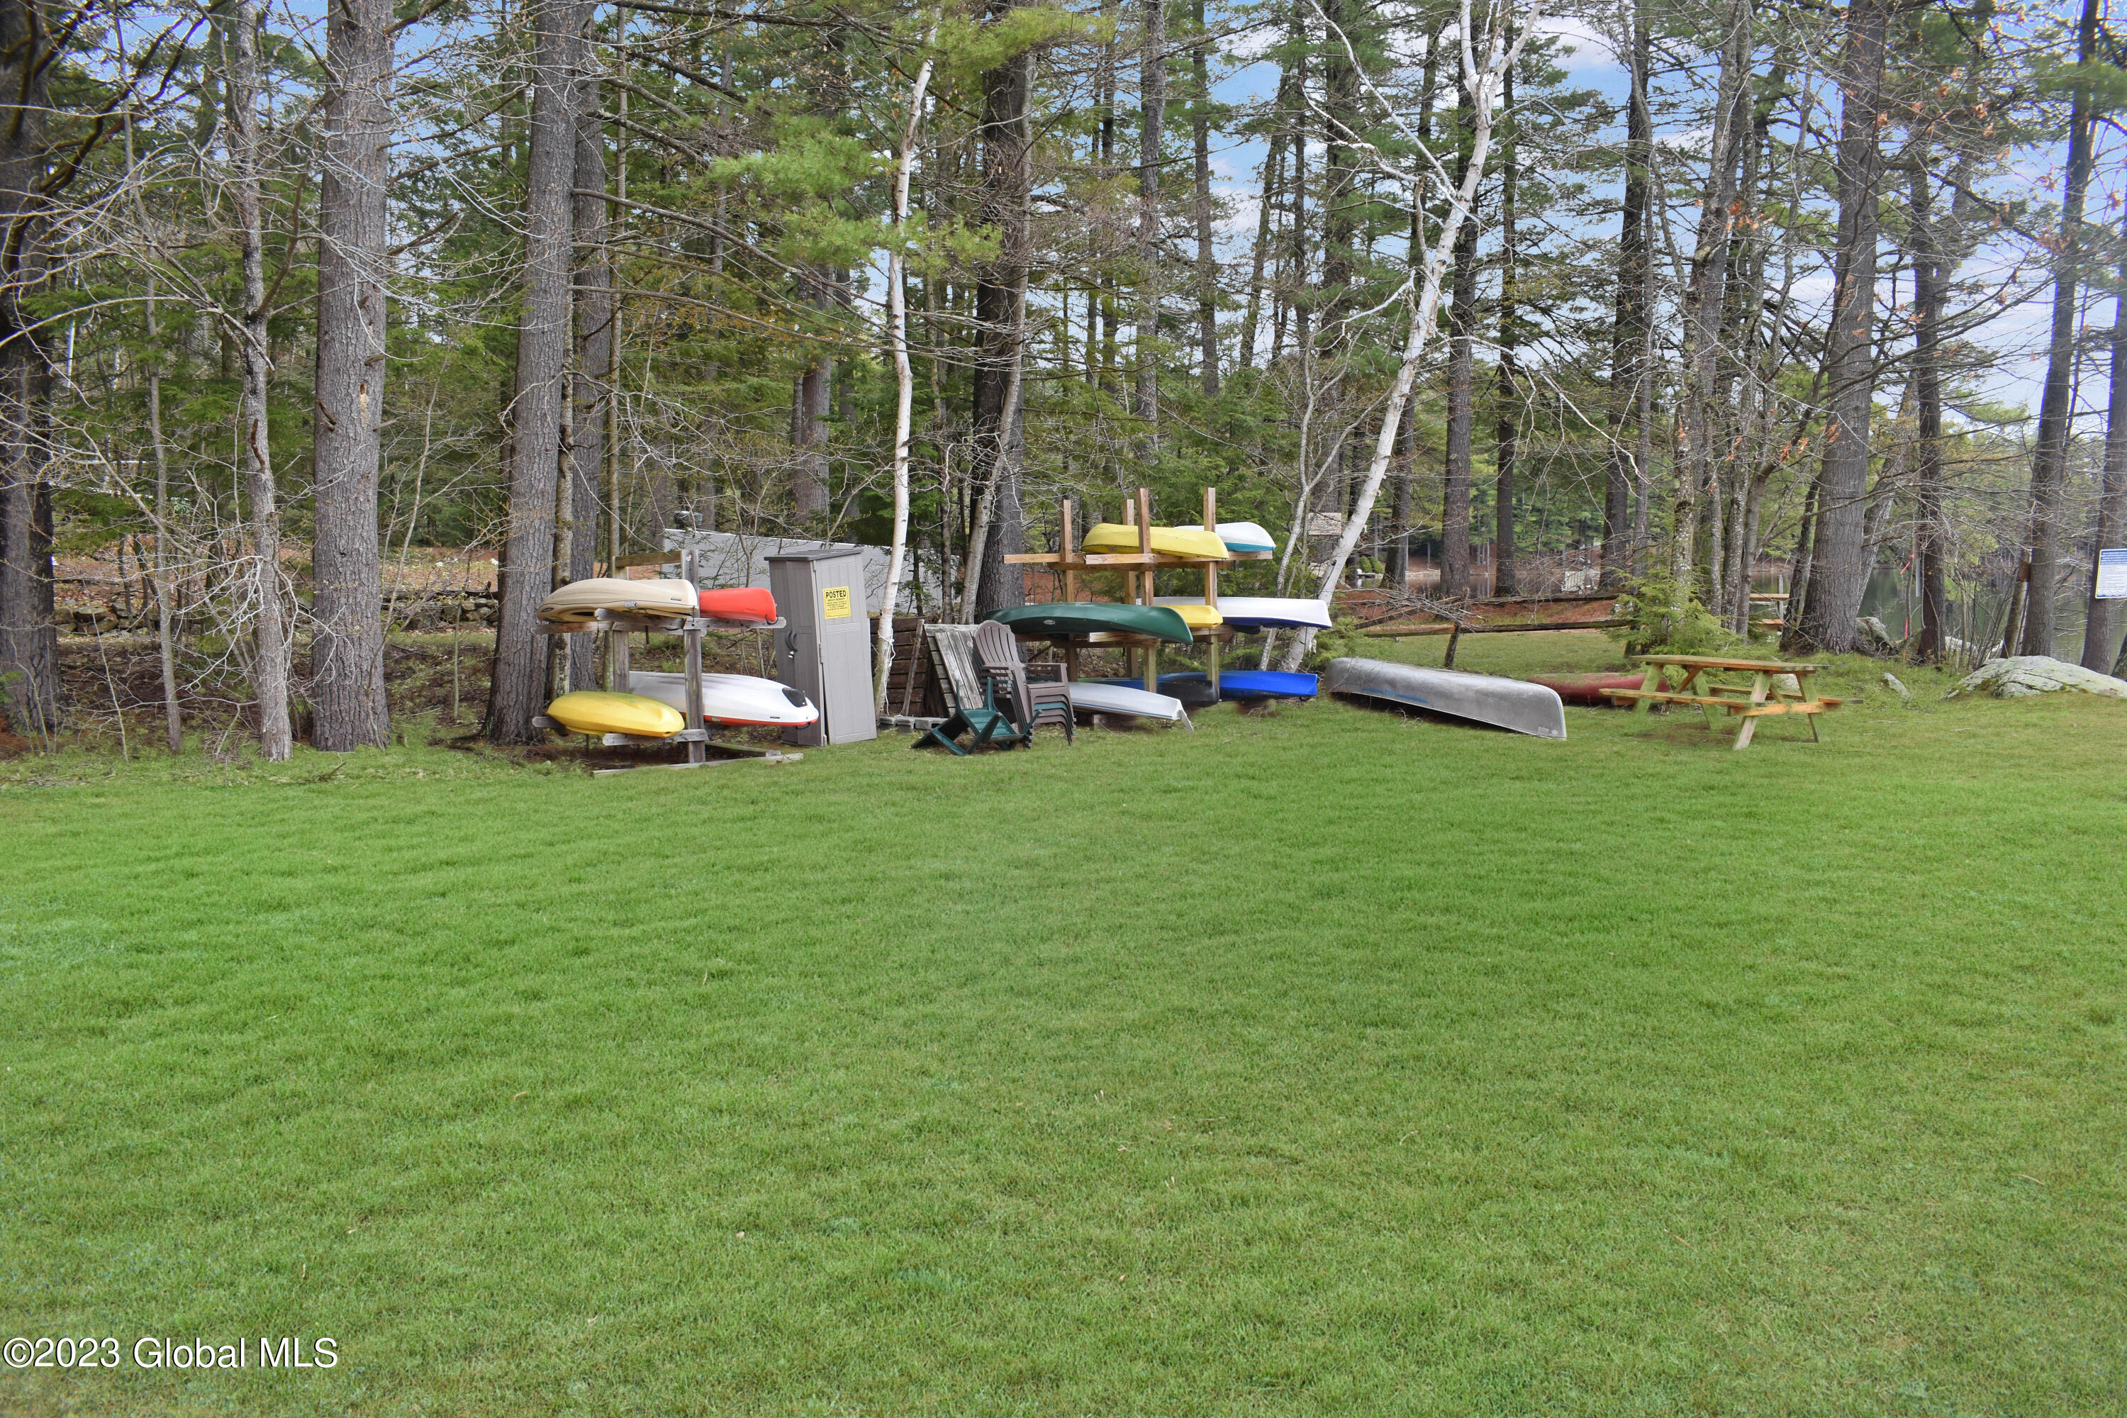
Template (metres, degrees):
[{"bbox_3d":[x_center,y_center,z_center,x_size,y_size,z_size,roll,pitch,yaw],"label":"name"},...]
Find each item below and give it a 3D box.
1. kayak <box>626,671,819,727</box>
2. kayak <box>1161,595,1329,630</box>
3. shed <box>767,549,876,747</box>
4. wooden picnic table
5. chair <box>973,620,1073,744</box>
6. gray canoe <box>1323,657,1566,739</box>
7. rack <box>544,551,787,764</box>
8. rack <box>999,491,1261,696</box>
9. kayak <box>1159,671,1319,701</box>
[{"bbox_3d":[-3.115,-0.114,14.552,0.800,0.380,3.600,-3,7,-32],"label":"kayak"},{"bbox_3d":[2.118,-1.163,18.943,0.720,0.360,3.300,-3,6,-27],"label":"kayak"},{"bbox_3d":[-2.330,-0.605,15.363,0.660,1.820,0.780,-5,8,-43],"label":"shed"},{"bbox_3d":[6.720,-0.085,16.217,1.470,0.770,1.830,-3,6,-29],"label":"wooden picnic table"},{"bbox_3d":[-0.380,-0.281,15.445,0.750,1.150,0.850,-5,8,-43],"label":"chair"},{"bbox_3d":[4.184,-0.163,18.162,0.900,0.480,4.800,-2,6,-17],"label":"gray canoe"},{"bbox_3d":[-3.783,-0.562,14.818,1.750,1.860,2.150,-3,7,-32],"label":"rack"},{"bbox_3d":[0.864,-1.352,19.338,2.450,2.450,2.200,-3,6,-27],"label":"rack"},{"bbox_3d":[2.066,-0.297,19.027,0.700,0.340,3.100,-3,6,-27],"label":"kayak"}]

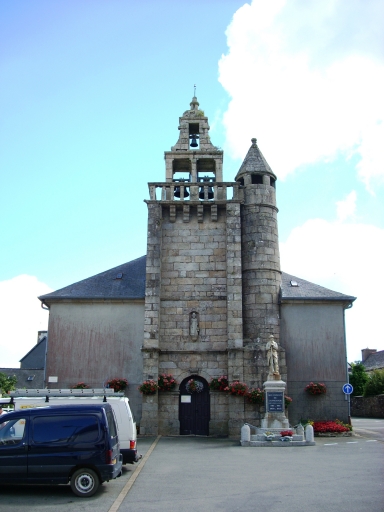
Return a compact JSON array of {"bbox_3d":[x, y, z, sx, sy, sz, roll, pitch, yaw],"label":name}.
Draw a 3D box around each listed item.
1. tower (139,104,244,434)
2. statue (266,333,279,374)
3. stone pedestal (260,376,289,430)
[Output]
[{"bbox_3d":[0.073,-0.034,29.138,4.755,18.043,4.200,0,-14,0],"label":"tower"},{"bbox_3d":[3.390,4.129,22.981,0.525,1.656,0.460,0,-14,0],"label":"statue"},{"bbox_3d":[3.364,6.063,22.509,1.140,2.060,1.120,0,-14,0],"label":"stone pedestal"}]

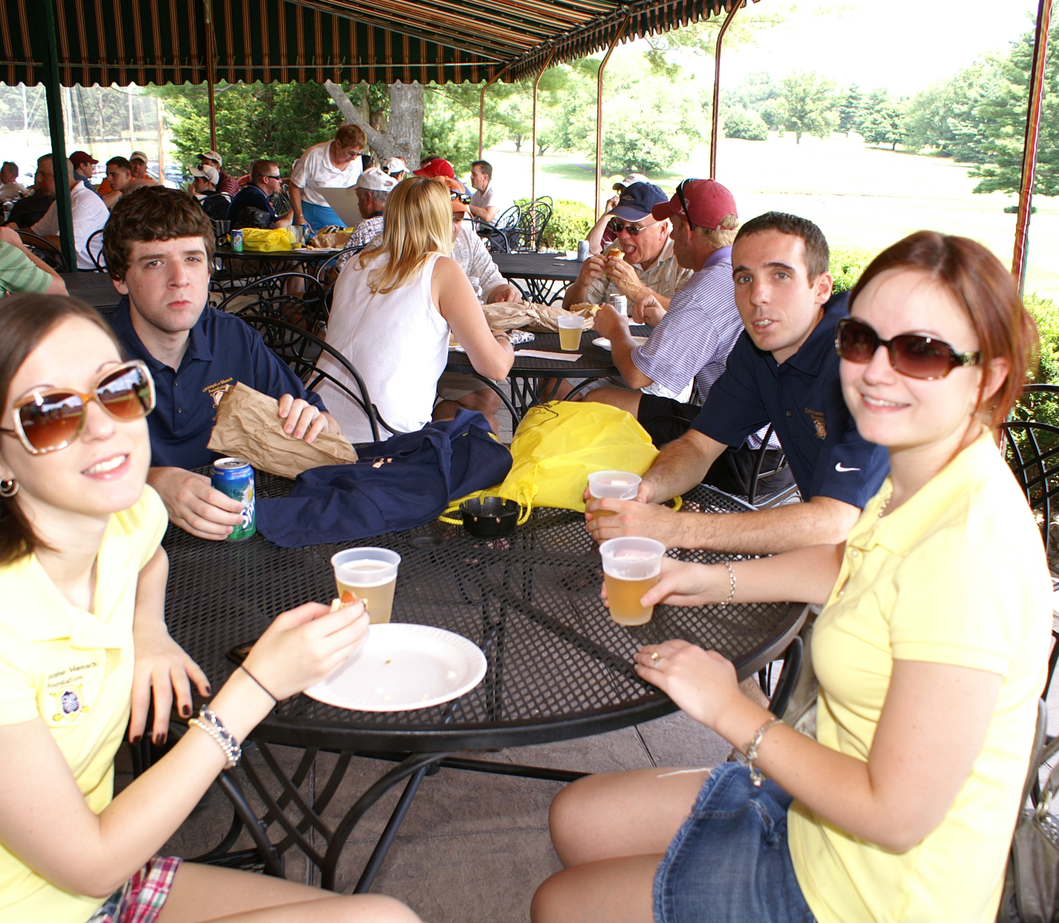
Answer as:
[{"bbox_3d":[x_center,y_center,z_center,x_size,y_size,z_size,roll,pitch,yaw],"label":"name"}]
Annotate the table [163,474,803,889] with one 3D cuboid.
[{"bbox_3d":[-0.163,0.479,1.802,1.190,0.730,1.190,2,16,0],"label":"table"}]

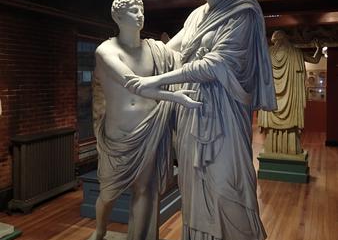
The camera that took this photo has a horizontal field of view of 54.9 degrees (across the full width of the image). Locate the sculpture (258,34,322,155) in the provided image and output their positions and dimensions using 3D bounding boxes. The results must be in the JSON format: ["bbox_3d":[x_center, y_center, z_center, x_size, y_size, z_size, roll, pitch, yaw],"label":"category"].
[{"bbox_3d":[1.942,-0.461,5.308,0.918,1.971,0.620,2,7,21],"label":"sculpture"}]

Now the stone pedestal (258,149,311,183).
[{"bbox_3d":[1.920,0.777,5.454,0.760,0.350,0.600,2,7,21],"label":"stone pedestal"}]

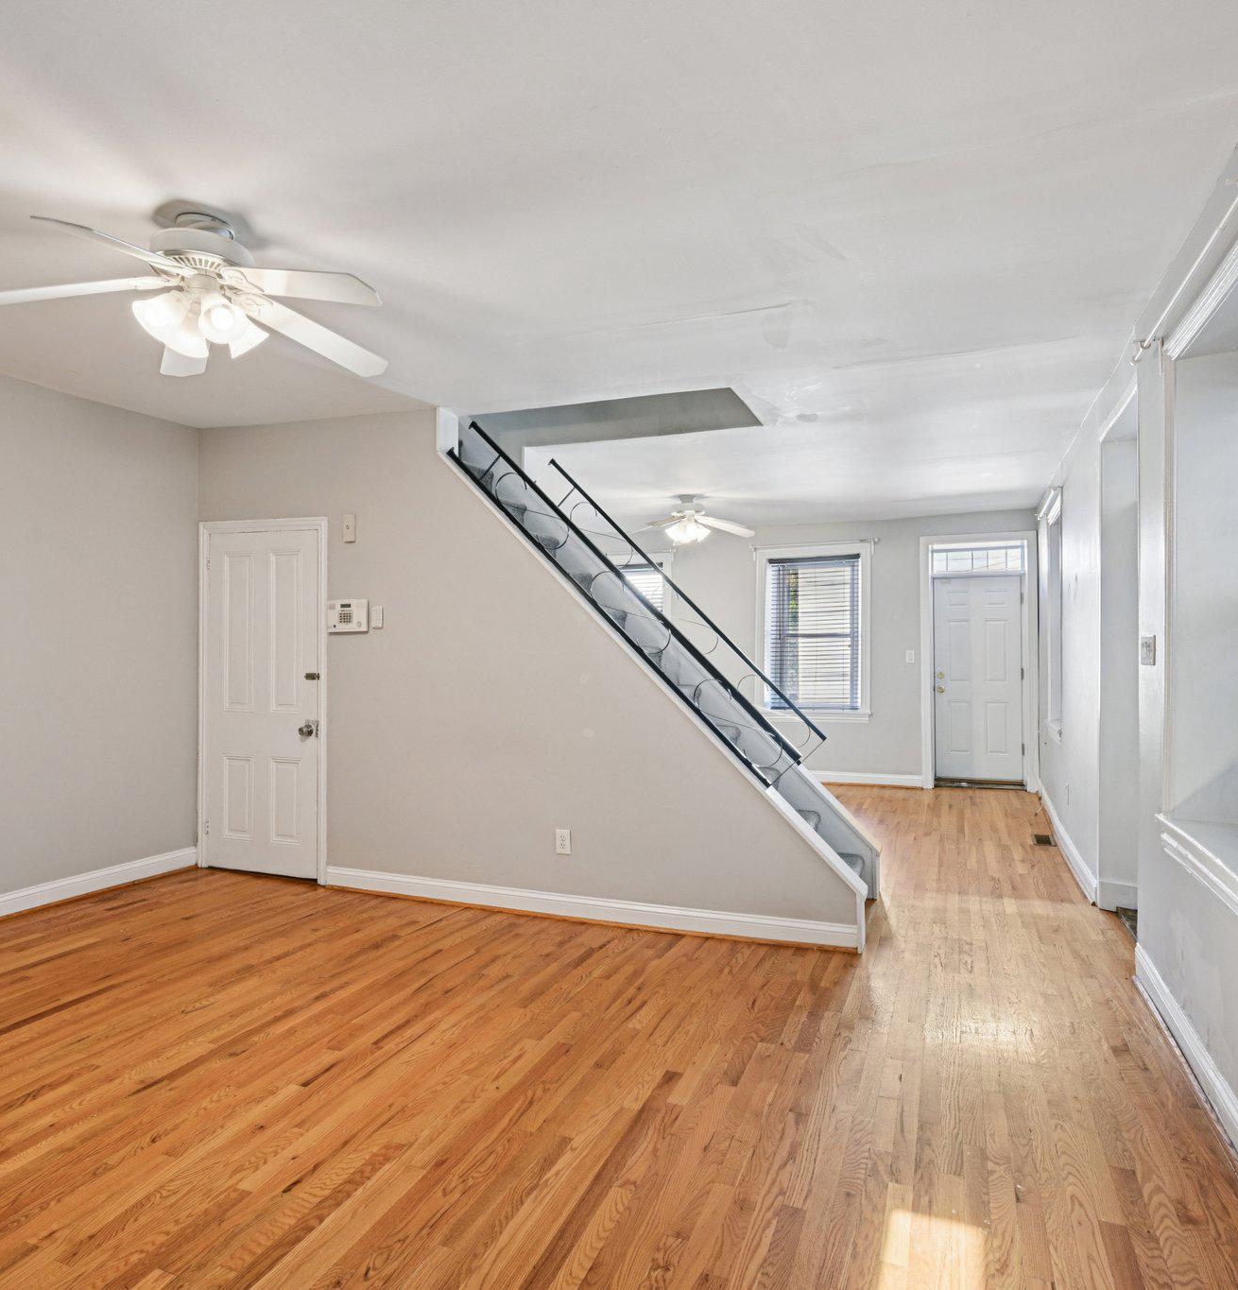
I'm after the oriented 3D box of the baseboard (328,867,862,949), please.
[{"bbox_3d":[-0.300,1.305,4.322,2.900,0.105,0.020,0,0,22],"label":"baseboard"}]

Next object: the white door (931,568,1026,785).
[{"bbox_3d":[3.515,0.327,8.394,0.800,2.000,0.050,0,0,22],"label":"white door"}]

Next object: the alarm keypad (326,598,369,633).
[{"bbox_3d":[-1.500,-0.159,4.789,0.265,0.175,0.045,0,0,22],"label":"alarm keypad"}]

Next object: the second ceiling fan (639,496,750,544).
[{"bbox_3d":[0.586,-1.041,7.249,1.270,0.420,1.270,0,0,22],"label":"second ceiling fan"}]

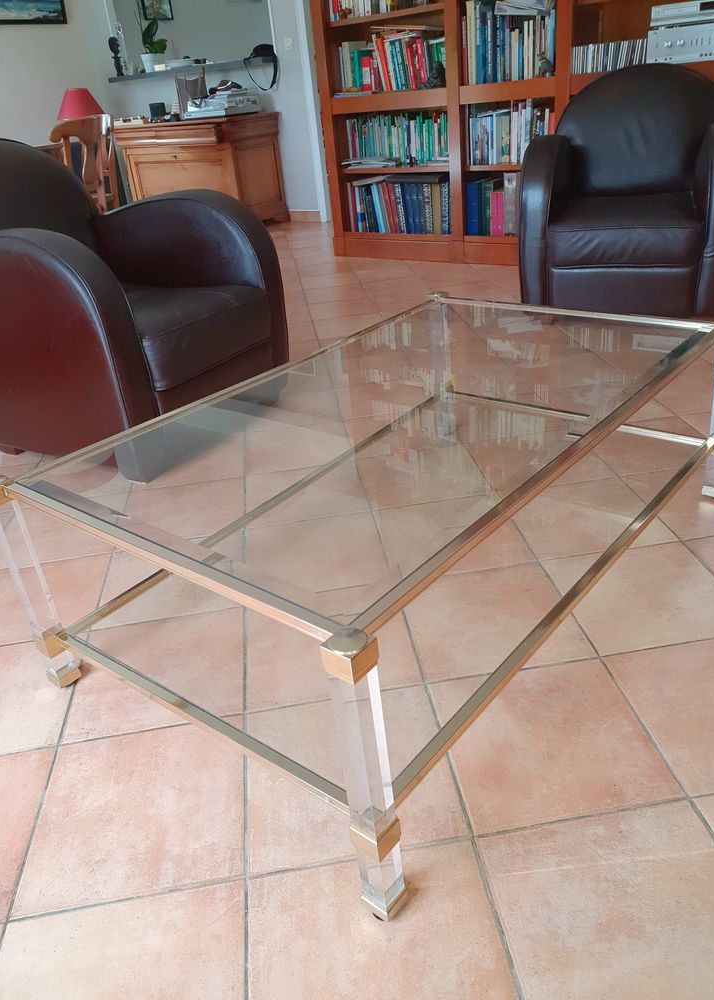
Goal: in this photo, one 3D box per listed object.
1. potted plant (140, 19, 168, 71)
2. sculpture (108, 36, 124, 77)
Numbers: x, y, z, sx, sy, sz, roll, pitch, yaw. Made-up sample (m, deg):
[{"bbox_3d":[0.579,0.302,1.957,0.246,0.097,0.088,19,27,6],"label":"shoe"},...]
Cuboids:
[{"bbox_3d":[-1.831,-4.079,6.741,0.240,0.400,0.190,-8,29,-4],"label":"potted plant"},{"bbox_3d":[-2.331,-4.290,7.266,0.108,0.321,0.090,-5,28,2],"label":"sculpture"}]

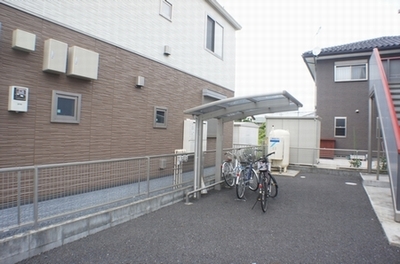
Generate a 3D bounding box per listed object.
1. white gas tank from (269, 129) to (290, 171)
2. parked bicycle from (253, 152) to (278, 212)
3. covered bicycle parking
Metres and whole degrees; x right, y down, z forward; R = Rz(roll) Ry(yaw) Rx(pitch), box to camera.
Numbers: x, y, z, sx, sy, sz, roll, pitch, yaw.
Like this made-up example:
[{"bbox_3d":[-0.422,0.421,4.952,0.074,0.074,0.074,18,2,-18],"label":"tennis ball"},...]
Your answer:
[{"bbox_3d":[3.132,0.758,10.369,0.780,1.690,0.970,1,0,30],"label":"white gas tank"},{"bbox_3d":[1.470,1.018,5.670,0.580,1.060,1.750,2,0,22],"label":"parked bicycle"},{"bbox_3d":[1.054,0.414,5.970,2.060,2.250,2.120,1,0,29],"label":"covered bicycle parking"}]

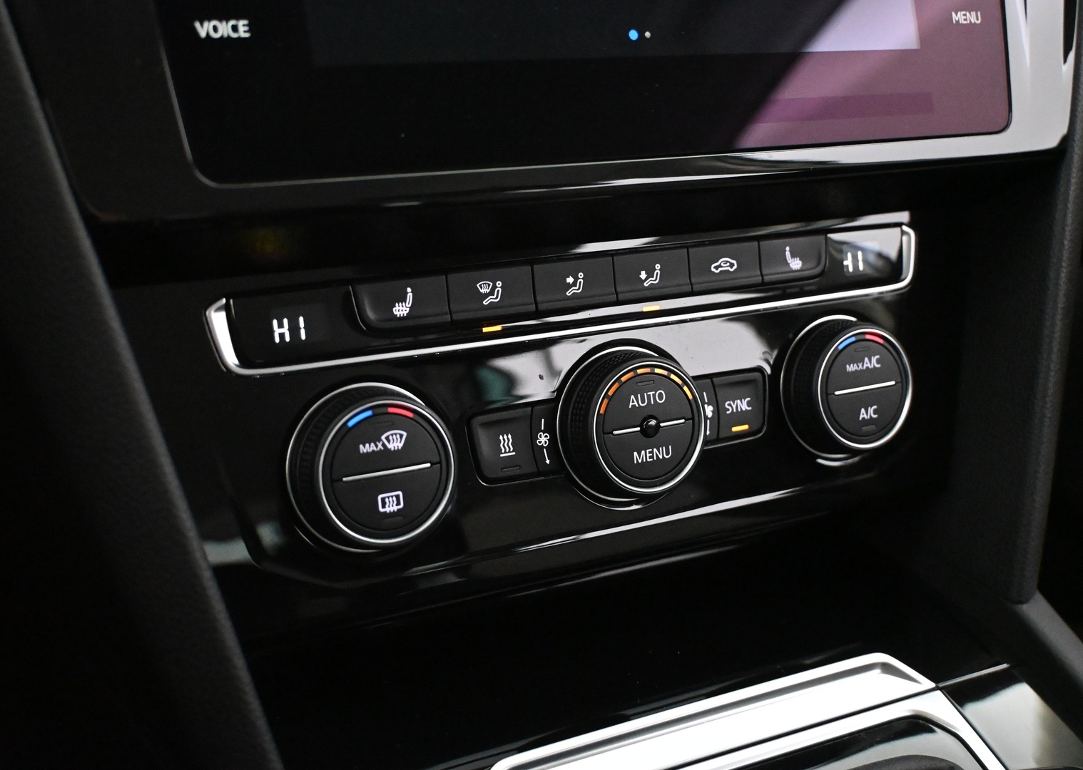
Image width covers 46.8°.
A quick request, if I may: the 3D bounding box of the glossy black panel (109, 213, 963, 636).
[{"bbox_3d":[0.022,0.004,0.352,0.260,0.090,0.030,-9,6,-25],"label":"glossy black panel"}]

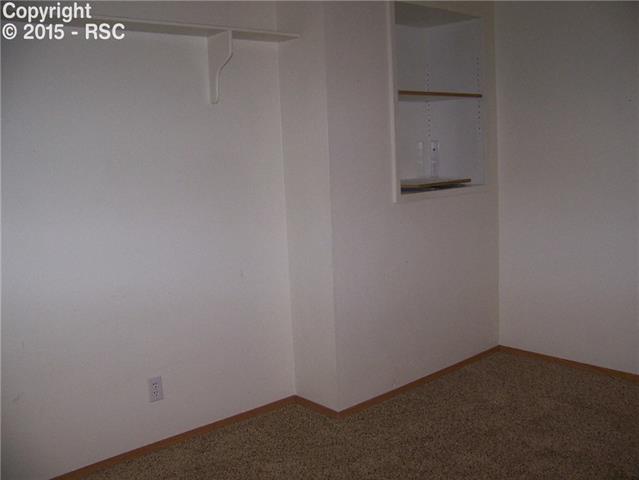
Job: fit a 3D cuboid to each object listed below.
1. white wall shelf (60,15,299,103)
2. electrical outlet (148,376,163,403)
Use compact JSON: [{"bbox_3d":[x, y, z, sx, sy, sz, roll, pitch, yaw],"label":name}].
[{"bbox_3d":[-0.643,-0.804,2.957,1.315,0.333,0.180,-10,11,-40],"label":"white wall shelf"},{"bbox_3d":[-0.783,0.723,3.112,0.069,0.114,0.010,-10,11,-40],"label":"electrical outlet"}]

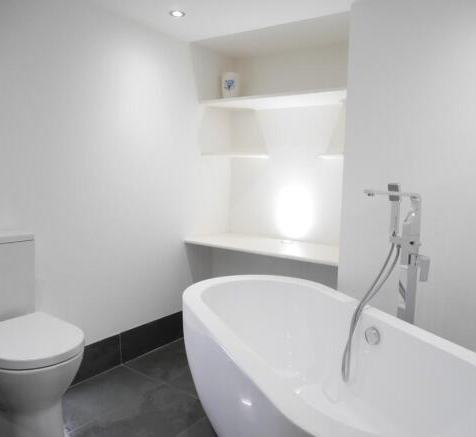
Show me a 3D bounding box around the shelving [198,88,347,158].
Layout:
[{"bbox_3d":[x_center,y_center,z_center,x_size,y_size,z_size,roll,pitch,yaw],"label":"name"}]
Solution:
[{"bbox_3d":[0.267,-0.555,2.554,1.040,0.375,0.375,6,7,35],"label":"shelving"}]

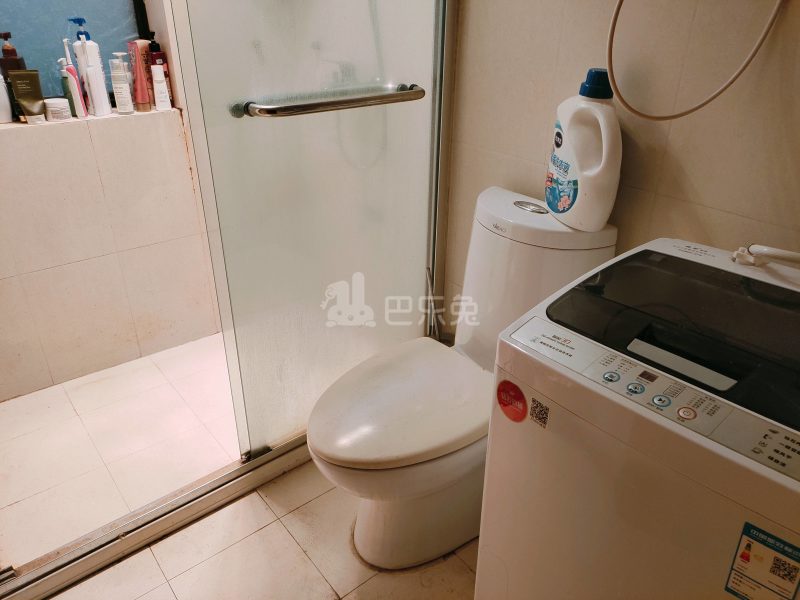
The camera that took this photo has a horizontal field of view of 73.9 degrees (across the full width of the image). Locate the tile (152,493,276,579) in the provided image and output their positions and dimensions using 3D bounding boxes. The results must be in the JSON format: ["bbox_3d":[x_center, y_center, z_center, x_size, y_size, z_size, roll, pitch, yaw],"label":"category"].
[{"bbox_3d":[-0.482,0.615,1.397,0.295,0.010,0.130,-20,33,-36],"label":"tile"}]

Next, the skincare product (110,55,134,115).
[{"bbox_3d":[-0.938,-0.719,1.796,0.051,0.166,0.048,-15,30,-29],"label":"skincare product"}]

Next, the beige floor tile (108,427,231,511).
[{"bbox_3d":[-0.698,0.512,1.625,0.298,0.010,0.270,-20,32,-36],"label":"beige floor tile"}]

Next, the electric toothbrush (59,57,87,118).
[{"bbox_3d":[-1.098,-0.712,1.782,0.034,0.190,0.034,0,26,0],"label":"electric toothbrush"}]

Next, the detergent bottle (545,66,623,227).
[{"bbox_3d":[0.409,-0.331,1.178,0.102,0.312,0.172,-6,26,-13],"label":"detergent bottle"}]

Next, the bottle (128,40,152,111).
[{"bbox_3d":[-0.900,-0.774,1.840,0.056,0.217,0.046,11,27,21],"label":"bottle"}]

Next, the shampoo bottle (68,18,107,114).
[{"bbox_3d":[-1.022,-0.778,1.767,0.065,0.277,0.082,20,32,35],"label":"shampoo bottle"}]

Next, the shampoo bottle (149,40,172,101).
[{"bbox_3d":[-0.884,-0.832,1.946,0.066,0.245,0.055,-20,32,-36],"label":"shampoo bottle"}]

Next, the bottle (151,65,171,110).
[{"bbox_3d":[-0.867,-0.766,1.921,0.046,0.147,0.040,-20,32,-36],"label":"bottle"}]

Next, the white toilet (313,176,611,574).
[{"bbox_3d":[0.075,0.218,1.298,0.678,0.804,0.395,-15,30,-29],"label":"white toilet"}]

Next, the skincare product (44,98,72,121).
[{"bbox_3d":[-1.131,-0.625,1.757,0.066,0.060,0.066,-16,30,-30],"label":"skincare product"}]

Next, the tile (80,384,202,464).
[{"bbox_3d":[-0.850,0.397,1.745,0.296,0.010,0.298,-20,33,-36],"label":"tile"}]

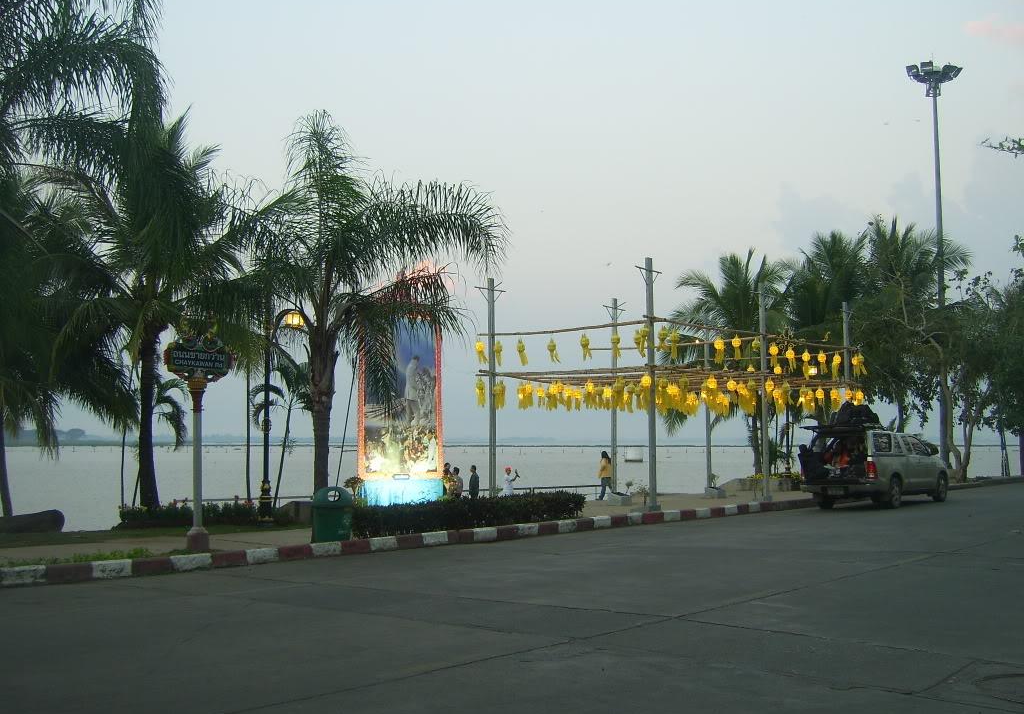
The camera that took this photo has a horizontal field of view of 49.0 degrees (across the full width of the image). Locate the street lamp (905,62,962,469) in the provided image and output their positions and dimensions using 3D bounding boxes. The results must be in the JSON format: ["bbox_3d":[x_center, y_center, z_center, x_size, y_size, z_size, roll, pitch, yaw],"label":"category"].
[{"bbox_3d":[17.250,-3.539,45.396,2.200,16.784,2.200,0,-4,0],"label":"street lamp"}]

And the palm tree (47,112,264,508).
[{"bbox_3d":[-6.619,-0.733,20.814,4.100,7.500,4.100,0,-4,0],"label":"palm tree"}]

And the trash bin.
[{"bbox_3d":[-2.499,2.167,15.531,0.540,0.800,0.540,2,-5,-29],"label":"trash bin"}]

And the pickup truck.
[{"bbox_3d":[8.878,2.652,26.987,1.800,1.860,5.200,-3,-6,38],"label":"pickup truck"}]

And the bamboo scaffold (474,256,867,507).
[{"bbox_3d":[4.273,0.941,27.690,4.910,5.150,10.560,-4,-6,39],"label":"bamboo scaffold"}]

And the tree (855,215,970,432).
[{"bbox_3d":[15.433,-0.360,43.651,4.800,10.200,4.800,0,-4,0],"label":"tree"}]

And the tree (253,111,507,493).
[{"bbox_3d":[-2.658,-0.787,21.420,4.900,7.700,4.600,0,-4,0],"label":"tree"}]

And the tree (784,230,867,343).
[{"bbox_3d":[10.660,0.023,38.107,4.600,8.600,4.600,0,-4,0],"label":"tree"}]

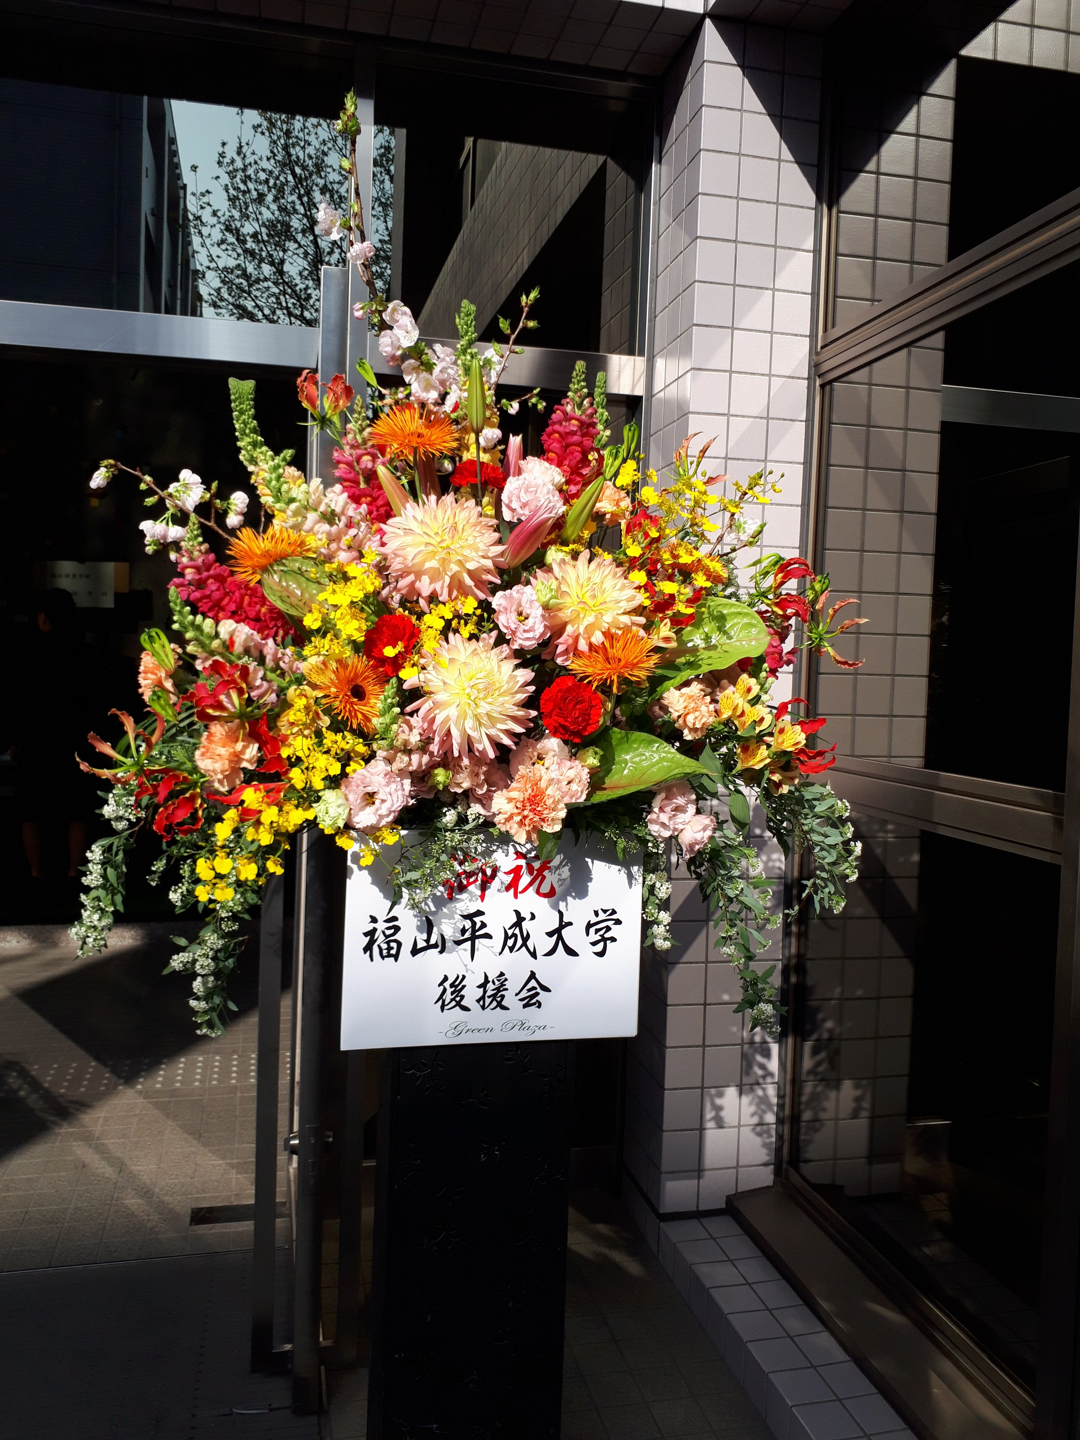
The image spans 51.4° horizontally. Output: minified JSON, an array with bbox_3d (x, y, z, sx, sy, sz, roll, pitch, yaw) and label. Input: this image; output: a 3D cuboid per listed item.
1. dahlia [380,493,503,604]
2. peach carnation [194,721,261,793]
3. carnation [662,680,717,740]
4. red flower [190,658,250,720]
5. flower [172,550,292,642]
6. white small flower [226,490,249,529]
[{"bbox_3d":[-0.122,-0.212,1.390,0.151,0.143,0.085,2,-16,-2],"label":"dahlia"},{"bbox_3d":[-0.400,0.047,1.435,0.083,0.088,0.065,2,-8,12],"label":"peach carnation"},{"bbox_3d":[0.189,-0.013,1.420,0.069,0.073,0.055,2,-12,-7],"label":"carnation"},{"bbox_3d":[-0.410,-0.040,1.440,0.072,0.078,0.060,2,-9,-6],"label":"red flower"},{"bbox_3d":[-0.392,-0.157,1.430,0.165,0.068,0.068,36,-5,0],"label":"flower"},{"bbox_3d":[-0.353,-0.245,1.310,0.028,0.046,0.029,2,2,11],"label":"white small flower"}]

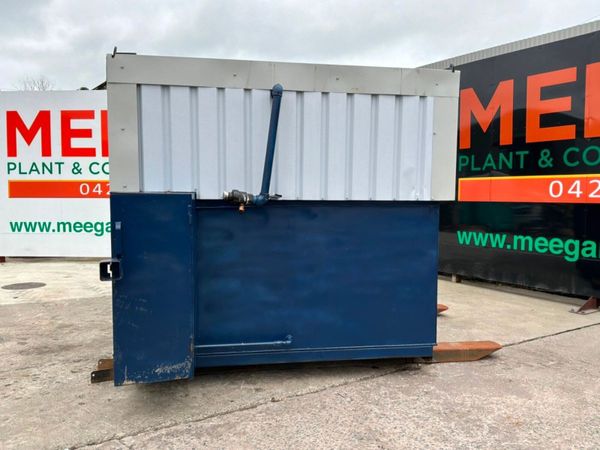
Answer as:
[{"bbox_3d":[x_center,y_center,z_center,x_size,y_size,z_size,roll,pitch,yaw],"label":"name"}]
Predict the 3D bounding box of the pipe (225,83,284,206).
[{"bbox_3d":[-0.352,-0.605,3.705,0.451,0.928,0.138,-1,4,-11],"label":"pipe"}]

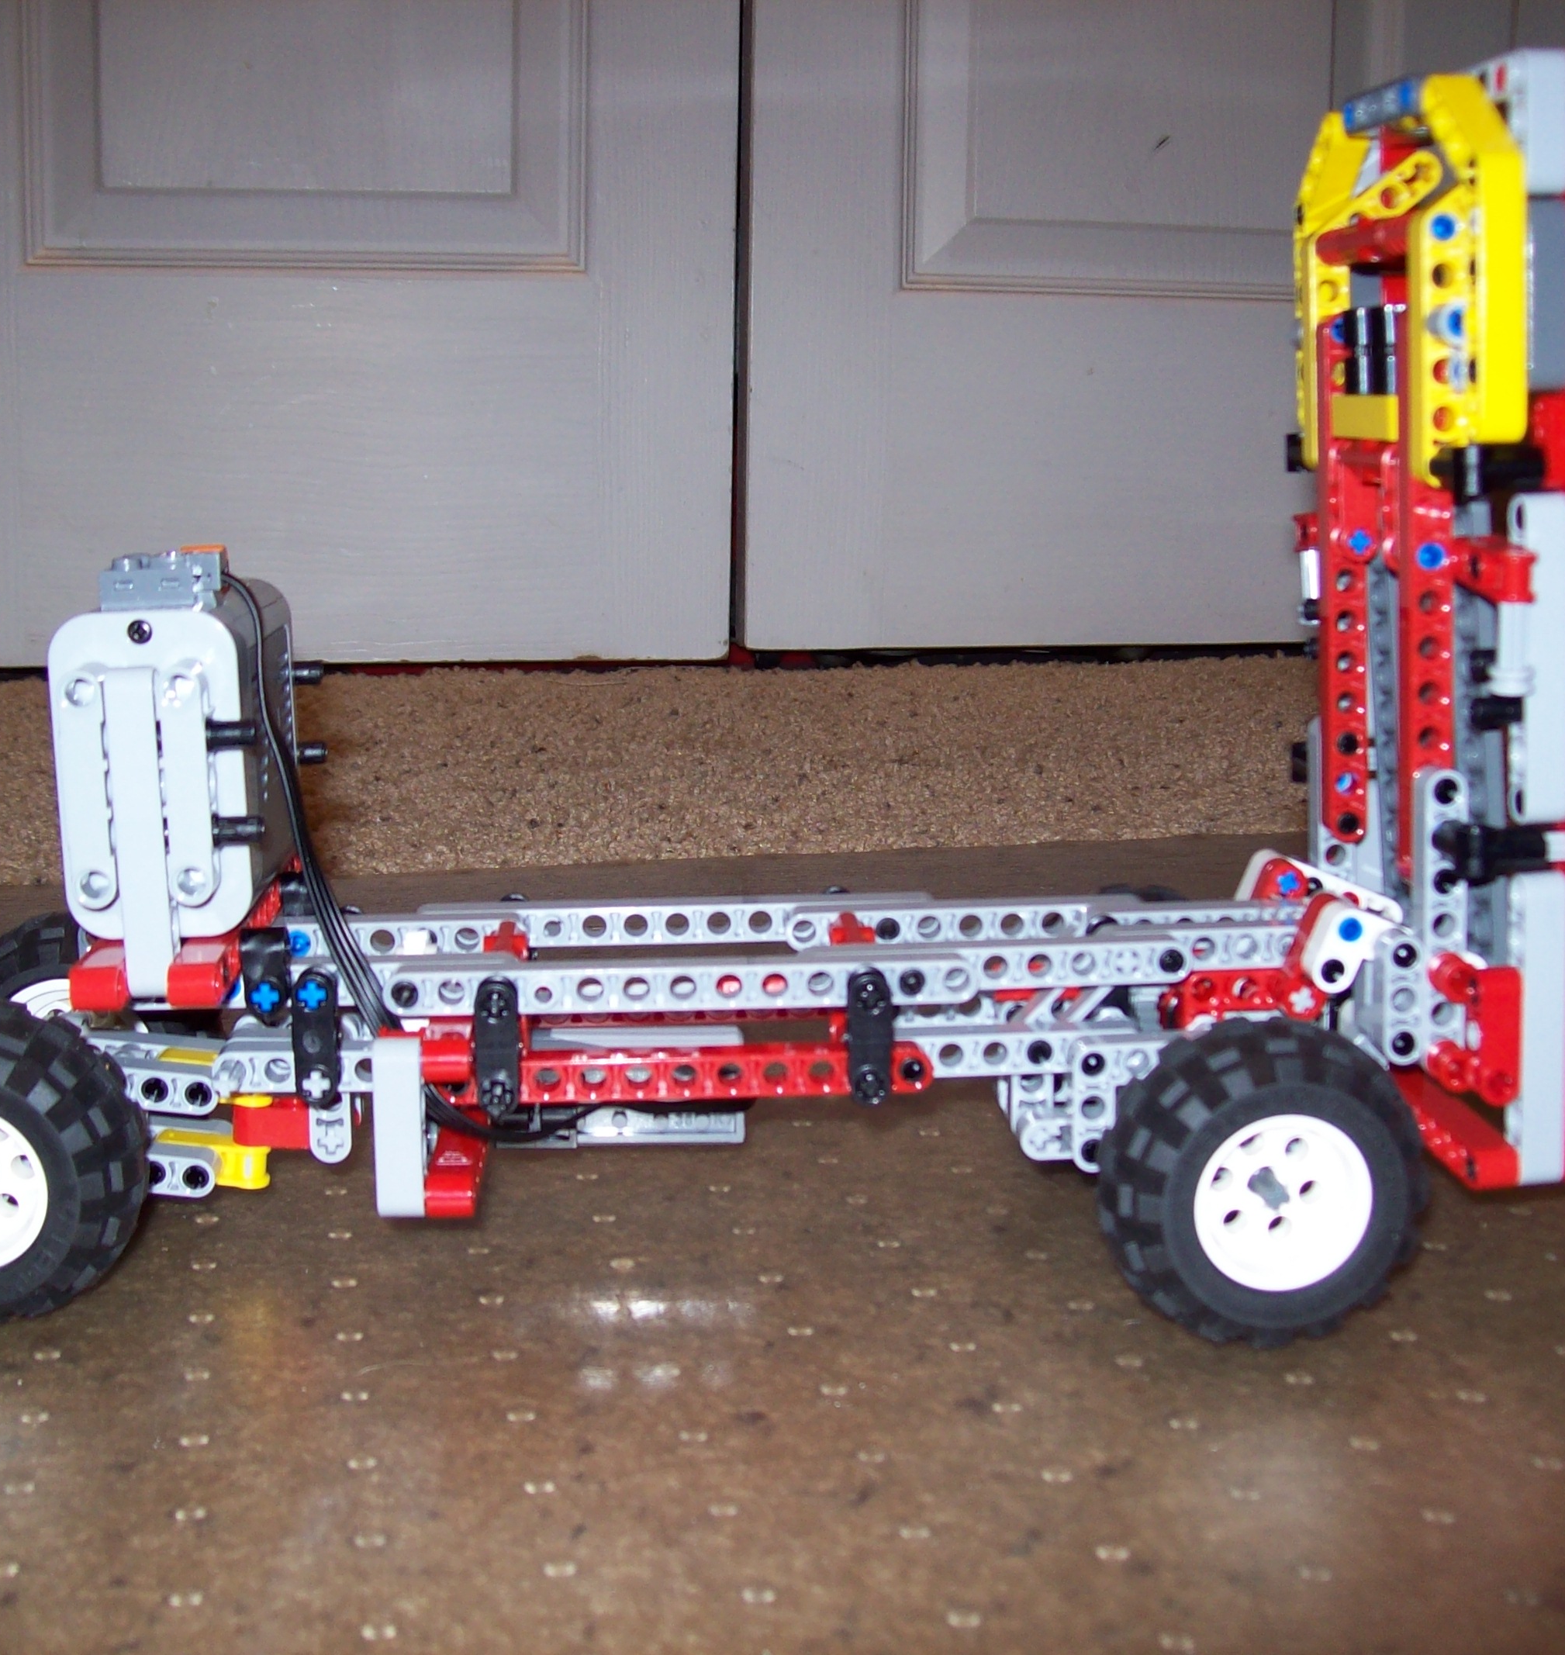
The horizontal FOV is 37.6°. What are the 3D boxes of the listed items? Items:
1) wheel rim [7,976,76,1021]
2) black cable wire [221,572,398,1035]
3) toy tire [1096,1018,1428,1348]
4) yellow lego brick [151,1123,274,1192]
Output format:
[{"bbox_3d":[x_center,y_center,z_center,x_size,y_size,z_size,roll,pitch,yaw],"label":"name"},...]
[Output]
[{"bbox_3d":[-0.141,0.043,0.469,0.030,0.030,0.020,0,11,-1],"label":"wheel rim"},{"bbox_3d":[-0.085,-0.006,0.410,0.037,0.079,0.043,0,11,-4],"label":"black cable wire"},{"bbox_3d":[0.083,0.061,0.393,0.056,0.056,0.026,-1,11,-5],"label":"toy tire"},{"bbox_3d":[-0.107,0.062,0.428,0.024,0.008,0.008,5,10,-1],"label":"yellow lego brick"}]

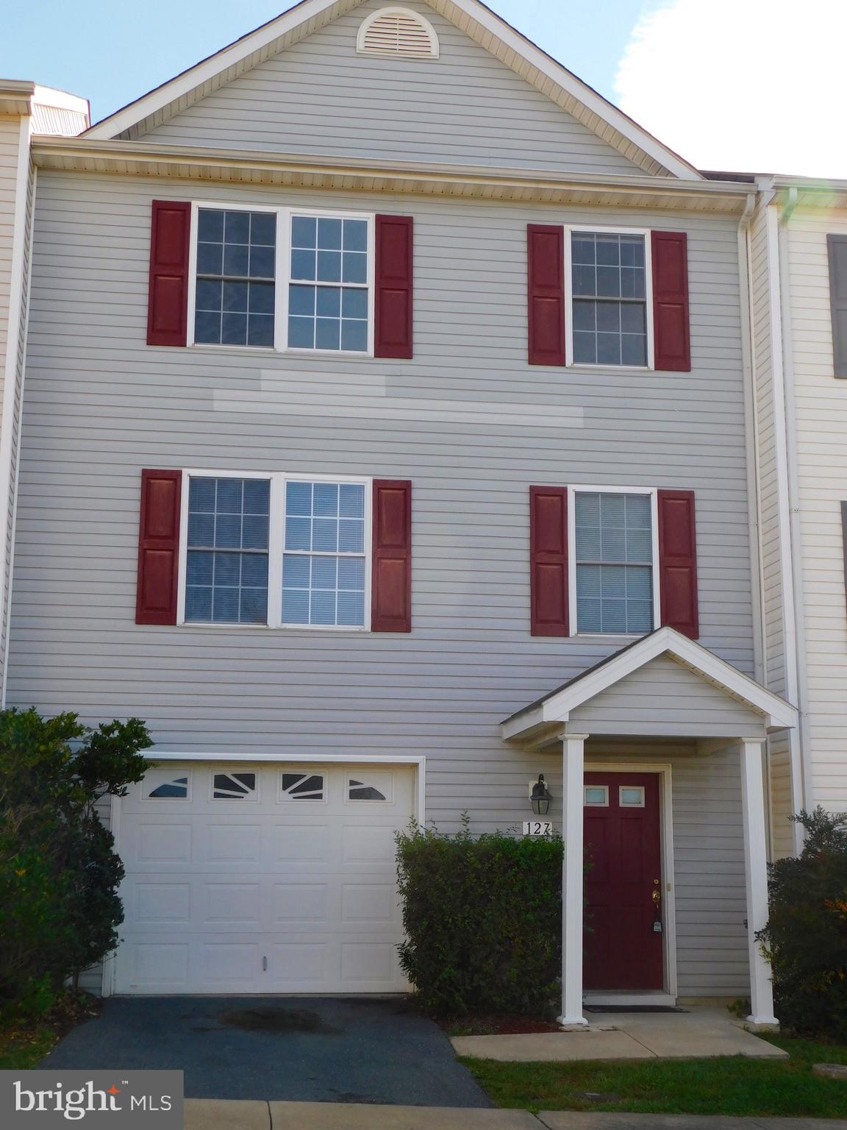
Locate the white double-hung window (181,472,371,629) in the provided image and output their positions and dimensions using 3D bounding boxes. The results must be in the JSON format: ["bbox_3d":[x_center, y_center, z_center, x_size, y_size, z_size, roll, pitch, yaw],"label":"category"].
[{"bbox_3d":[-1.404,-0.132,14.035,1.825,1.516,0.100,2,-11,-8],"label":"white double-hung window"}]

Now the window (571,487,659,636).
[{"bbox_3d":[1.882,-0.023,14.557,0.919,1.529,0.080,2,-11,-8],"label":"window"}]

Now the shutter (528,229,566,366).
[{"bbox_3d":[1.245,-2.735,14.892,0.381,1.504,0.050,2,-11,-8],"label":"shutter"}]

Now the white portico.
[{"bbox_3d":[2.005,2.321,13.239,2.290,3.320,1.700,2,-11,-8],"label":"white portico"}]

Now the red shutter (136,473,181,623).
[{"bbox_3d":[-2.491,-0.170,13.860,0.378,1.489,0.050,2,-11,-8],"label":"red shutter"}]

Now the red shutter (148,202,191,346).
[{"bbox_3d":[-2.496,-2.864,14.441,0.381,1.499,0.030,2,-11,-8],"label":"red shutter"}]

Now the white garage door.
[{"bbox_3d":[-1.435,2.890,13.621,2.728,2.101,0.050,2,-11,-8],"label":"white garage door"}]

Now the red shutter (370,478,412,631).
[{"bbox_3d":[-0.308,-0.089,14.231,0.381,1.499,0.030,2,-11,-8],"label":"red shutter"}]

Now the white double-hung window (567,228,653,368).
[{"bbox_3d":[1.885,-2.719,14.963,0.905,1.499,0.090,1,-10,-7],"label":"white double-hung window"}]

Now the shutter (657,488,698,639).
[{"bbox_3d":[2.533,-0.006,14.621,0.381,1.499,0.030,2,-11,-8],"label":"shutter"}]

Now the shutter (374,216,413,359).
[{"bbox_3d":[-0.296,-2.791,14.742,0.381,1.499,0.030,2,-11,-8],"label":"shutter"}]

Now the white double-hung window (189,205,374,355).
[{"bbox_3d":[-1.395,-2.814,14.553,1.824,1.519,0.100,2,-11,-8],"label":"white double-hung window"}]

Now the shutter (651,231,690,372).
[{"bbox_3d":[2.537,-2.705,15.072,0.379,1.507,0.050,2,-11,-8],"label":"shutter"}]

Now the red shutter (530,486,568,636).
[{"bbox_3d":[1.232,-0.036,14.370,0.383,1.495,0.050,2,-11,-8],"label":"red shutter"}]

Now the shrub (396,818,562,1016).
[{"bbox_3d":[0.594,3.143,13.252,1.610,1.602,0.880,2,-11,-8],"label":"shrub"}]

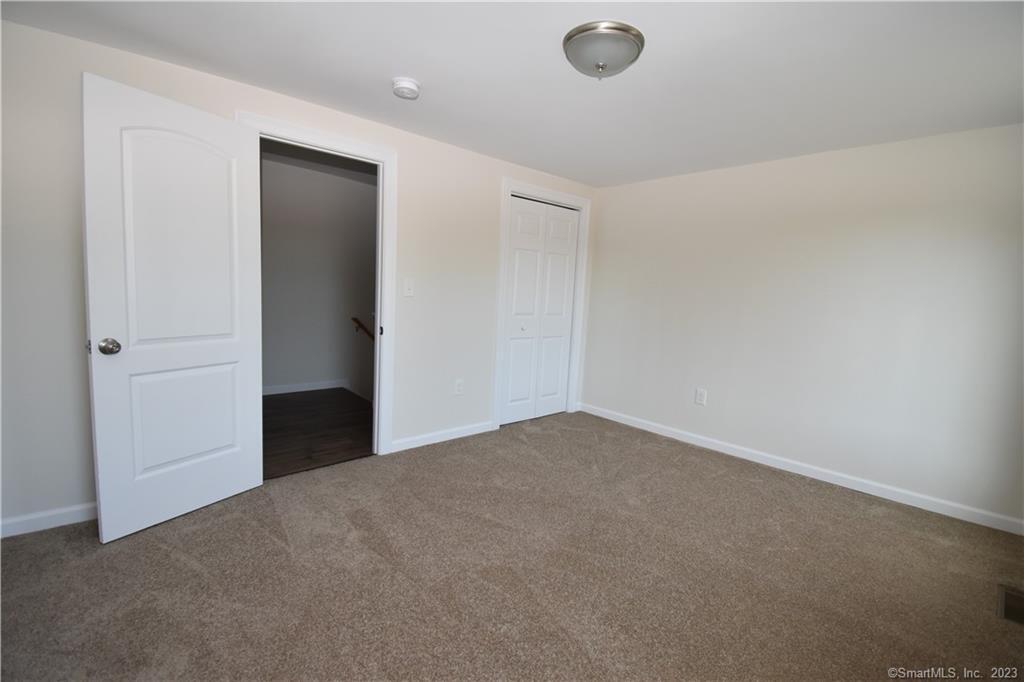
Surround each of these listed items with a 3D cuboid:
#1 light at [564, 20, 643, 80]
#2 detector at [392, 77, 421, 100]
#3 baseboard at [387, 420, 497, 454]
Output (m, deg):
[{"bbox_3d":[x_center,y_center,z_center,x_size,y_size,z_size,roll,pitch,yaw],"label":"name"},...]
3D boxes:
[{"bbox_3d":[0.387,-1.194,1.808,0.340,0.145,0.340,3,6,0],"label":"light"},{"bbox_3d":[-0.560,-1.335,2.238,0.143,0.050,0.143,-3,8,-42],"label":"detector"},{"bbox_3d":[-0.516,0.765,3.460,0.980,0.085,0.015,-3,8,-42],"label":"baseboard"}]

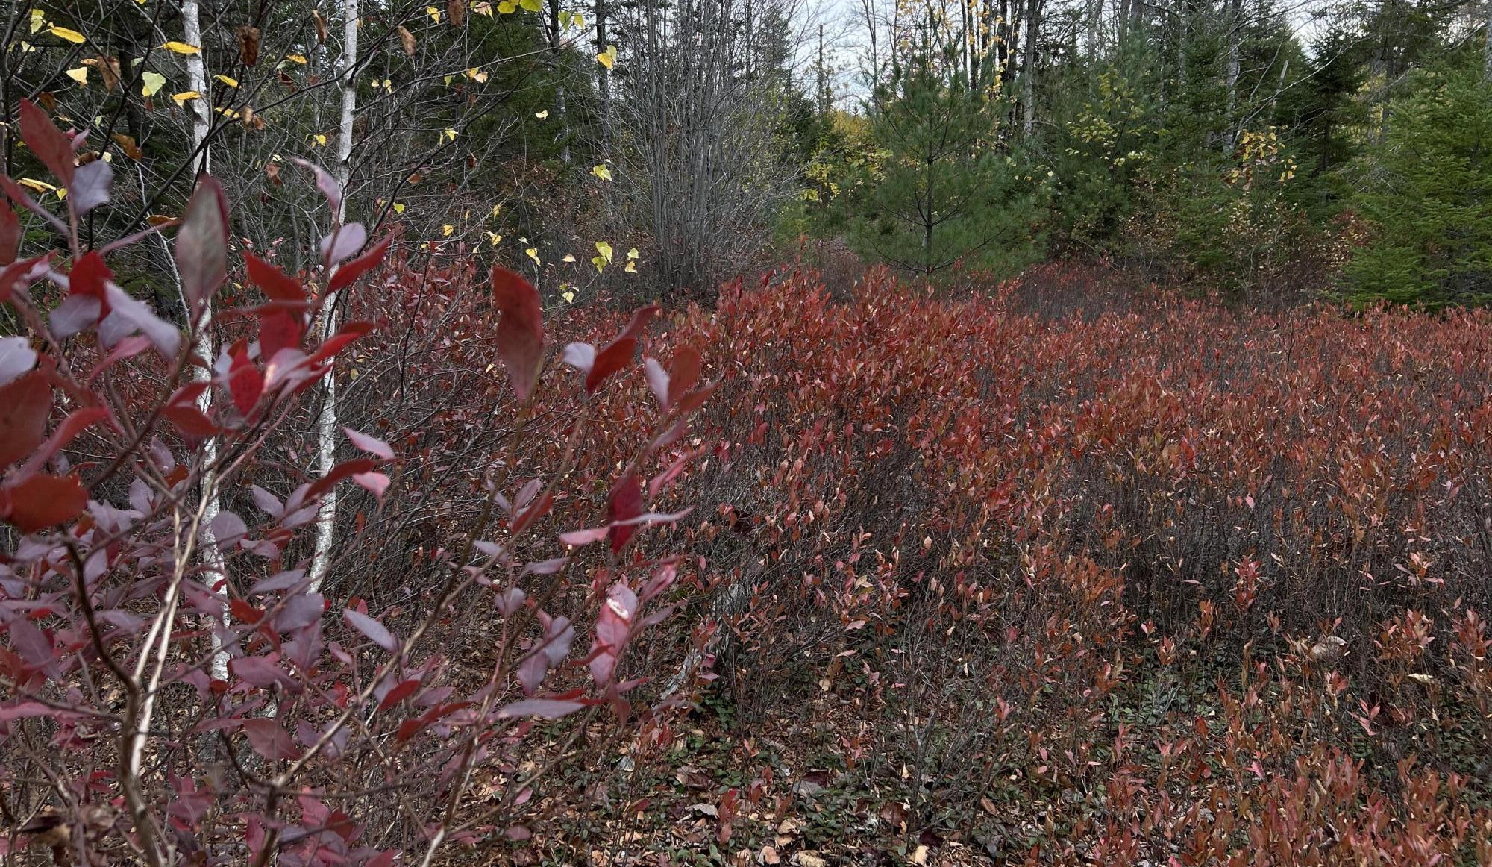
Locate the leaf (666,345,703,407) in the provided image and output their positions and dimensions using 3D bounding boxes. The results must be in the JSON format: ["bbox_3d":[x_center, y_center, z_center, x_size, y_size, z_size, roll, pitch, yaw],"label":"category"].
[{"bbox_3d":[-0.040,-0.038,0.740,0.025,0.040,0.018,0,7,-3],"label":"leaf"}]

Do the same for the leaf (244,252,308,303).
[{"bbox_3d":[-0.332,-0.110,0.790,0.044,0.038,0.022,-3,7,-23],"label":"leaf"}]

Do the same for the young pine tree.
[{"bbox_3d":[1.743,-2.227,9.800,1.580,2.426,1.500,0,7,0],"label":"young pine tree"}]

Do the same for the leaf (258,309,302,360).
[{"bbox_3d":[-0.329,-0.068,0.790,0.032,0.039,0.022,-3,7,-23],"label":"leaf"}]

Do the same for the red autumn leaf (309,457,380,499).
[{"bbox_3d":[-0.316,0.035,0.880,0.057,0.033,0.025,-2,7,-20],"label":"red autumn leaf"}]

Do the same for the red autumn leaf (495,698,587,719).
[{"bbox_3d":[-0.161,0.216,0.880,0.069,0.017,0.025,-1,7,-10],"label":"red autumn leaf"}]

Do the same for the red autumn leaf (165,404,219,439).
[{"bbox_3d":[-0.395,-0.008,0.800,0.039,0.024,0.022,-3,8,-26],"label":"red autumn leaf"}]

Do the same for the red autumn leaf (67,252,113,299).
[{"bbox_3d":[-0.422,-0.102,0.720,0.029,0.031,0.022,-4,8,-30],"label":"red autumn leaf"}]

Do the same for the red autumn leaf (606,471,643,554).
[{"bbox_3d":[-0.083,0.054,0.770,0.025,0.057,0.020,-1,7,-6],"label":"red autumn leaf"}]

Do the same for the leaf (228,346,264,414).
[{"bbox_3d":[-0.348,-0.036,0.780,0.024,0.048,0.018,-3,7,-24],"label":"leaf"}]

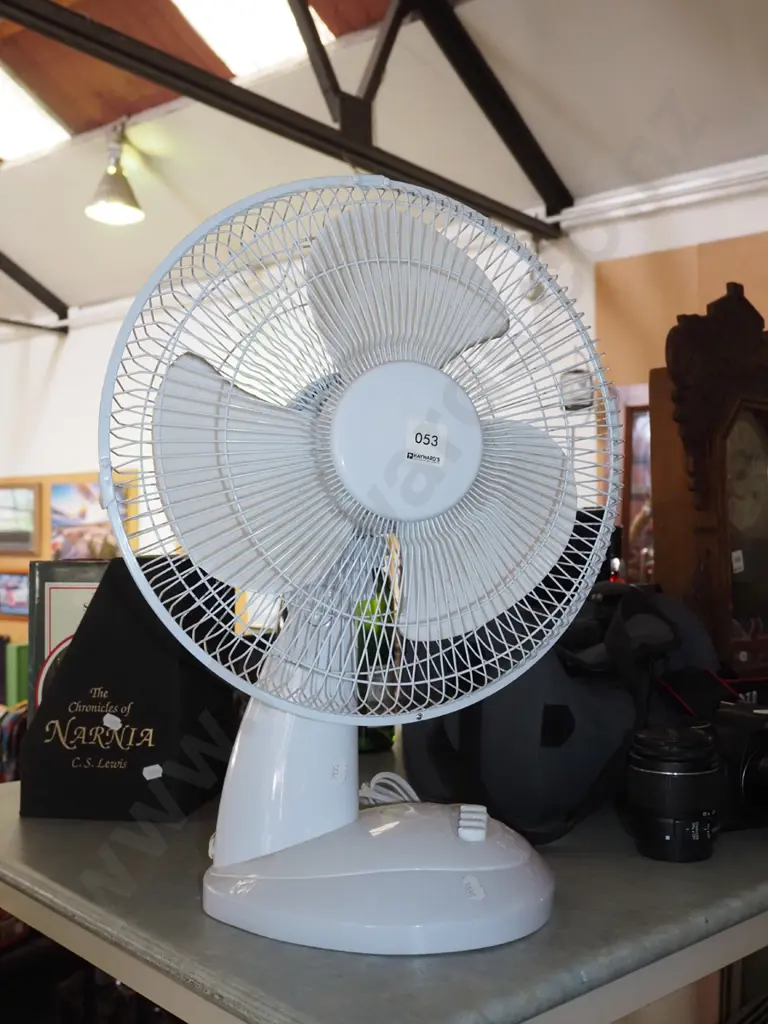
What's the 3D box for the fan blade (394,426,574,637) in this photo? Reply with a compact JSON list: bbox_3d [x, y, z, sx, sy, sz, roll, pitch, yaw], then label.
[{"bbox_3d":[0.058,0.018,0.642,0.097,0.143,0.033,34,-5,-15],"label":"fan blade"}]

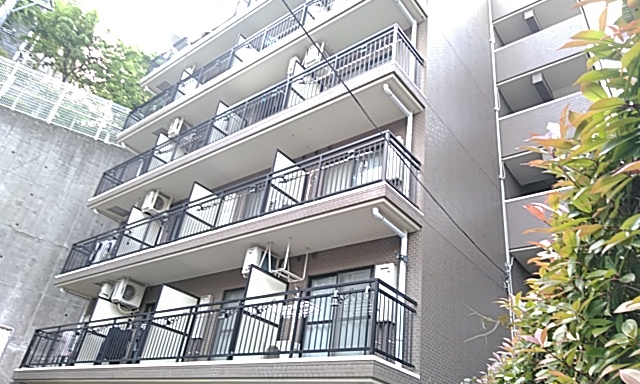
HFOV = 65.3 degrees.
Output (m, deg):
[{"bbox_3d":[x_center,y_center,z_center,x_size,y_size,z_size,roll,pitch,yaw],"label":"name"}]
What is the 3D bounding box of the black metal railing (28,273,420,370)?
[{"bbox_3d":[-3.338,3.320,10.753,11.510,1.155,1.040,-17,-39,37],"label":"black metal railing"}]

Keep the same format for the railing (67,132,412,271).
[{"bbox_3d":[-3.056,1.049,12.615,11.943,1.090,1.200,-17,-39,37],"label":"railing"}]

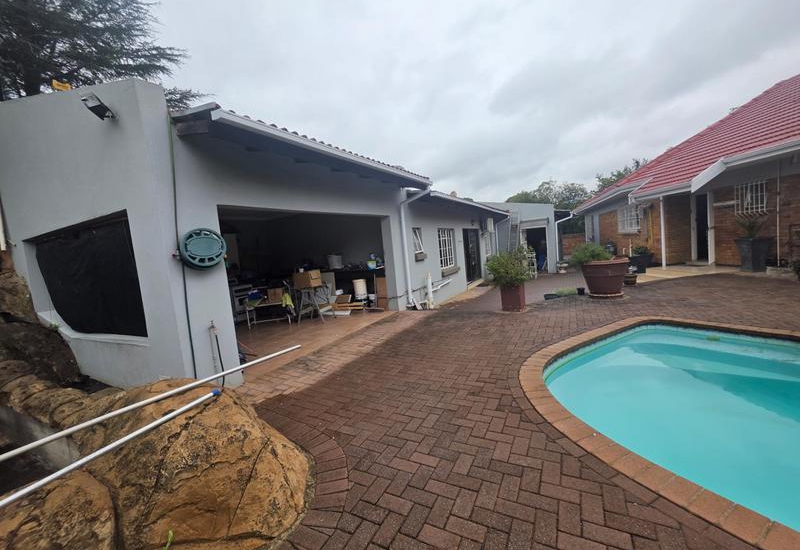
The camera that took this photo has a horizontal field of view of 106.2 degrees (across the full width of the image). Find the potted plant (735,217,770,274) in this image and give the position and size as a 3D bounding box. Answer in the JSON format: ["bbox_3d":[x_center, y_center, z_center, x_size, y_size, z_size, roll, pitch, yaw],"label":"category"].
[{"bbox_3d":[8.566,-0.759,7.310,0.520,1.320,0.520,-9,7,-40],"label":"potted plant"}]

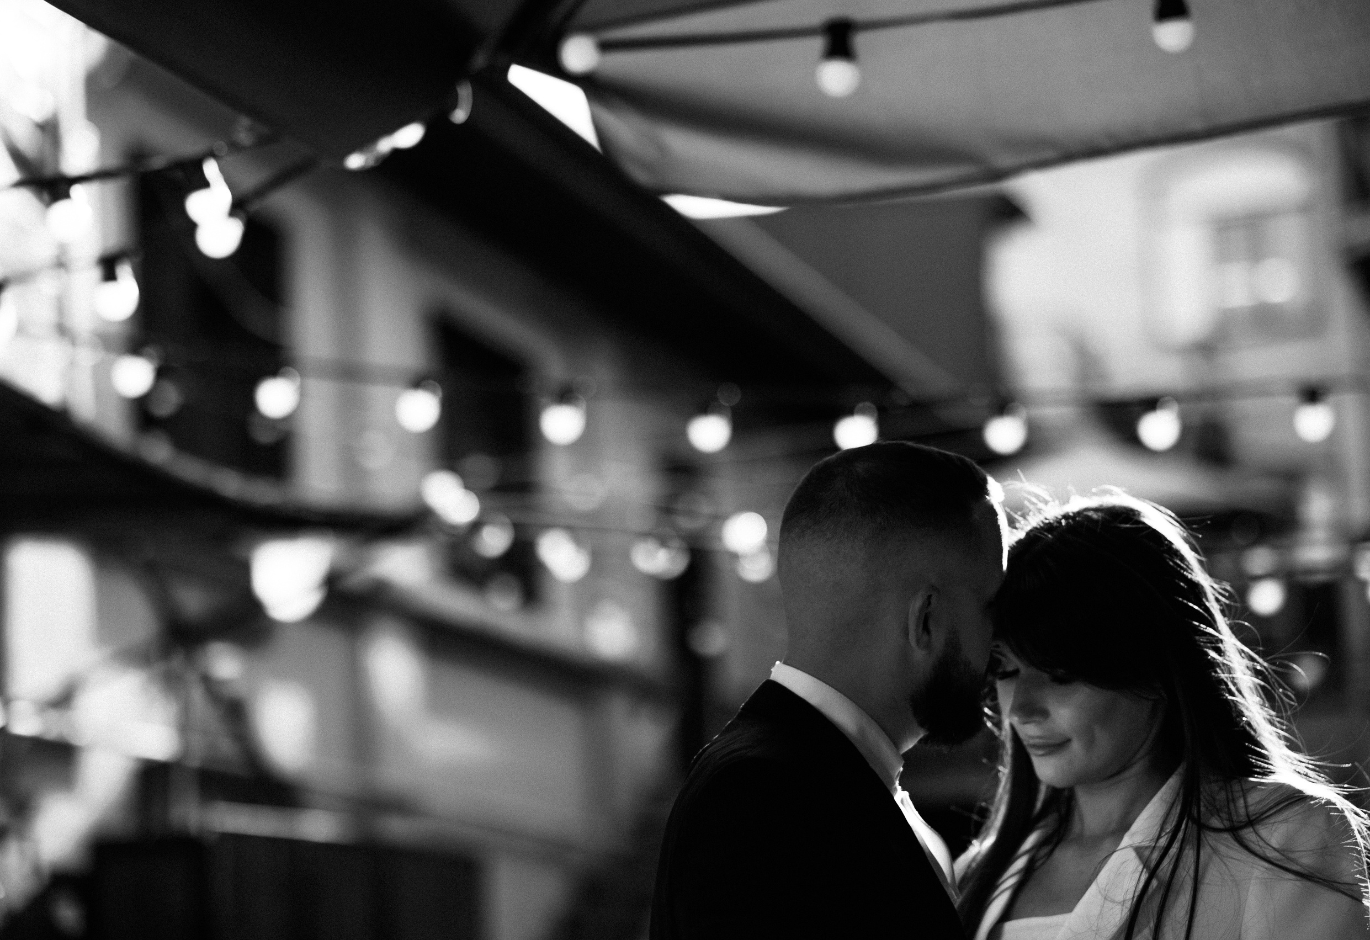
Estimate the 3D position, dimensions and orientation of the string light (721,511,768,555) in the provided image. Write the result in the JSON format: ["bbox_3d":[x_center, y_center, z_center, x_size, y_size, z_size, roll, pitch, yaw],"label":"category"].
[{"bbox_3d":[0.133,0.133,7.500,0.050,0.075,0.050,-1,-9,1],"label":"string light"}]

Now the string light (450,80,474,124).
[{"bbox_3d":[-0.289,-0.469,4.250,0.045,0.065,0.045,-1,-9,-4],"label":"string light"}]

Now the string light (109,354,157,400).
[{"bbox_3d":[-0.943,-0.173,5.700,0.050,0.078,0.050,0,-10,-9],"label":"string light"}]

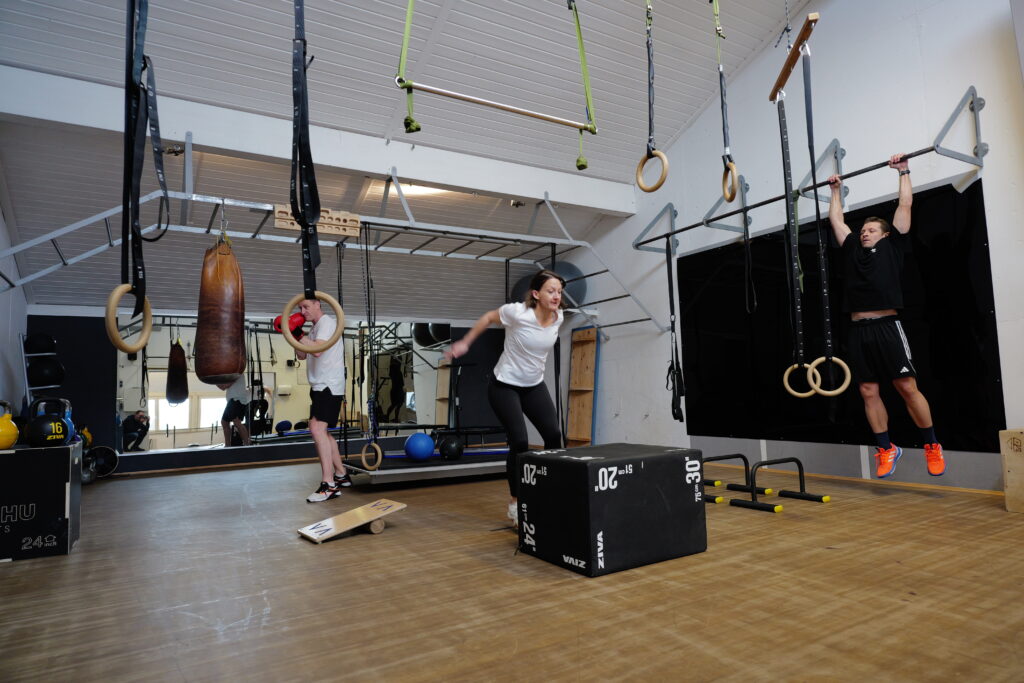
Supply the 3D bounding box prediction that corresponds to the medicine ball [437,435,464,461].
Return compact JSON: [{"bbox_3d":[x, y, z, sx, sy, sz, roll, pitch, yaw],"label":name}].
[{"bbox_3d":[-0.631,1.108,6.234,0.250,0.250,0.250,-2,-5,0],"label":"medicine ball"}]

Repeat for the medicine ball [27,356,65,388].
[{"bbox_3d":[-5.093,0.337,6.550,0.320,0.320,0.320,1,-6,-31],"label":"medicine ball"}]

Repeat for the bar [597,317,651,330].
[{"bbox_3d":[1.316,-0.208,7.142,0.035,0.035,1.130,1,-6,-31],"label":"bar"}]

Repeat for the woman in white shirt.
[{"bbox_3d":[0.025,0.357,3.851,0.620,1.620,0.720,2,-6,-39],"label":"woman in white shirt"}]

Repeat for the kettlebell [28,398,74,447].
[{"bbox_3d":[-2.787,0.490,3.600,0.190,0.290,0.200,-5,-5,29],"label":"kettlebell"}]

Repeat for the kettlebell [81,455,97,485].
[{"bbox_3d":[-4.744,1.430,6.649,0.200,0.280,0.200,-6,-6,42],"label":"kettlebell"}]

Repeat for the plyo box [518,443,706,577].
[{"bbox_3d":[0.515,0.837,3.140,0.755,0.510,0.610,1,-6,-32],"label":"plyo box"}]

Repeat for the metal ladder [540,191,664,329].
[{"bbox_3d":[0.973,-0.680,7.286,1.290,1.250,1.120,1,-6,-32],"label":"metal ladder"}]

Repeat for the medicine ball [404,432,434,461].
[{"bbox_3d":[-0.943,1.074,6.109,0.285,0.285,0.285,-2,-5,0],"label":"medicine ball"}]

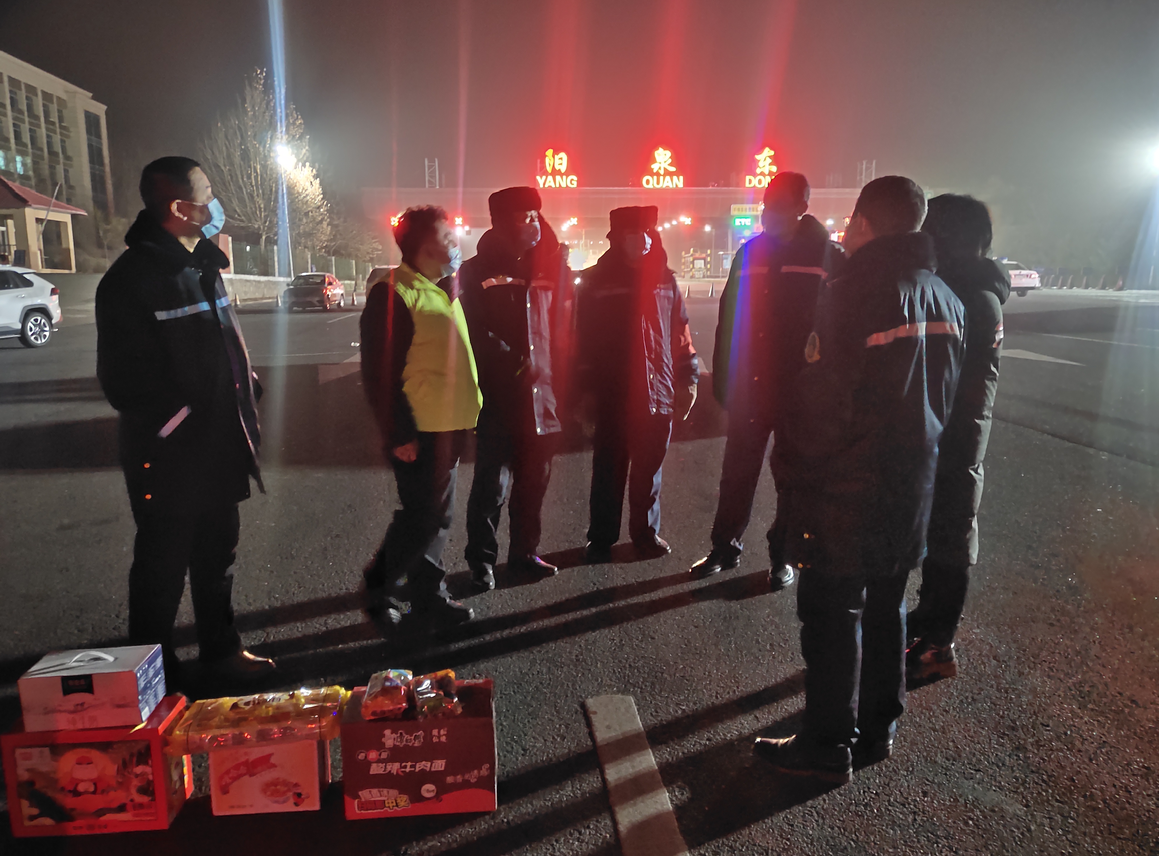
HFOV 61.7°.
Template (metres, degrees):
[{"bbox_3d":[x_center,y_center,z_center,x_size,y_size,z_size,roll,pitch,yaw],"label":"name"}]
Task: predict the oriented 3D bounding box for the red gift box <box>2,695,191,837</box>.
[{"bbox_3d":[-1.311,0.926,2.668,0.404,0.290,0.198,-1,10,-3],"label":"red gift box"}]

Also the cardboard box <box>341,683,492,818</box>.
[{"bbox_3d":[-0.443,0.903,2.747,0.404,0.284,0.221,-2,10,-5],"label":"cardboard box"}]

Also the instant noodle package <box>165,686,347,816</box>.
[{"bbox_3d":[-0.857,0.877,2.642,0.420,0.268,0.225,-2,9,-7],"label":"instant noodle package"}]

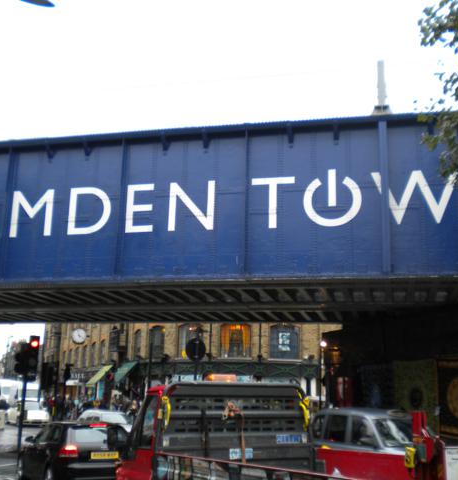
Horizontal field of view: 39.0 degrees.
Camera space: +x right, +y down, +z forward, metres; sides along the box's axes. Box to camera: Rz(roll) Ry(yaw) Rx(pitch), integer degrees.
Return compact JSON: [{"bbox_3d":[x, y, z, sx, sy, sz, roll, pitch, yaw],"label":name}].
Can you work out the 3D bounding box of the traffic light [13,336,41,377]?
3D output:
[{"bbox_3d":[-6.539,3.790,21.000,0.700,1.300,0.450,4,-12,-12],"label":"traffic light"}]

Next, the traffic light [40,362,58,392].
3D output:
[{"bbox_3d":[-7.093,5.379,25.500,0.500,1.070,0.400,4,-12,-9],"label":"traffic light"}]

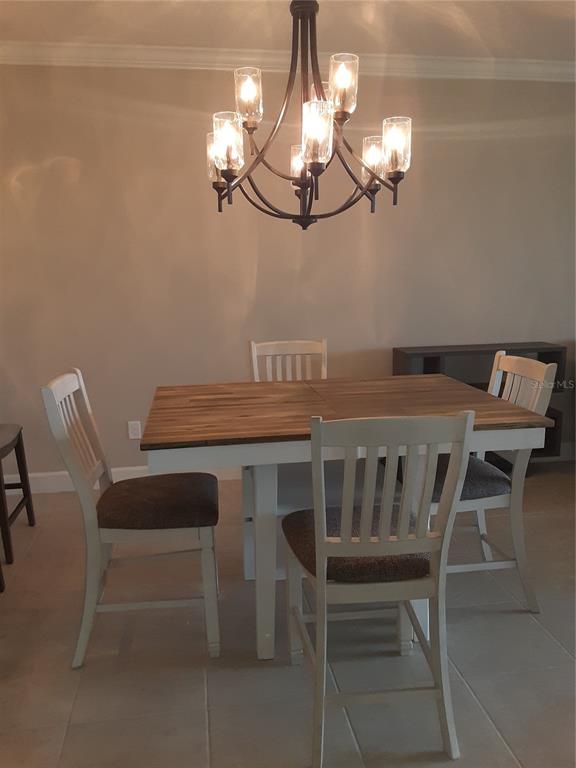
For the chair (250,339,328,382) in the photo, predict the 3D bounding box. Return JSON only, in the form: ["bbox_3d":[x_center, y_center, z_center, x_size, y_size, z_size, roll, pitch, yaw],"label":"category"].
[{"bbox_3d":[0.059,0.328,3.102,0.475,1.065,0.575,-3,11,-9],"label":"chair"}]

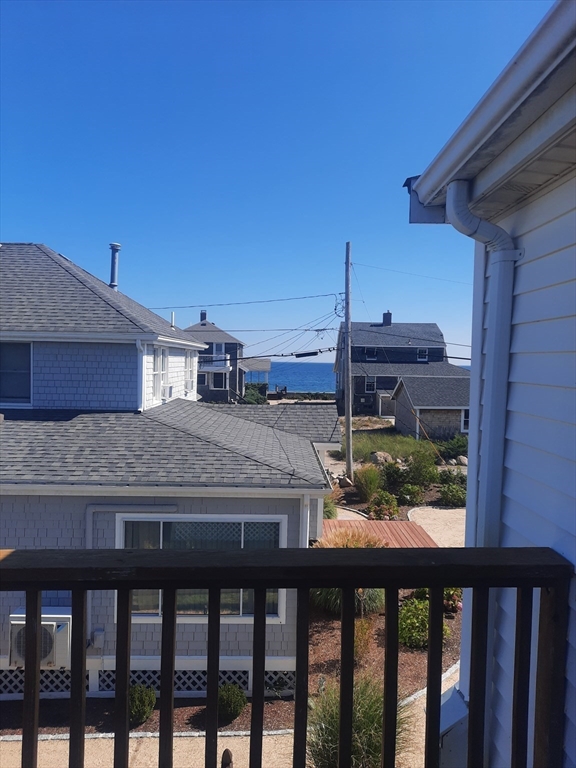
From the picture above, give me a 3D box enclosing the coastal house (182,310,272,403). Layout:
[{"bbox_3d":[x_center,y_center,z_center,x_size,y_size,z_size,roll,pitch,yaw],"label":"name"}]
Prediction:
[{"bbox_3d":[-7.000,-2.700,56.300,9.800,9.400,10.800,1,2,1],"label":"coastal house"}]

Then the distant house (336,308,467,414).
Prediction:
[{"bbox_3d":[11.600,-2.300,56.300,12.000,10.100,12.200,1,2,-1],"label":"distant house"}]

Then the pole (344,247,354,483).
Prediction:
[{"bbox_3d":[2.665,-0.973,24.000,0.290,10.350,0.290,-1,2,0],"label":"pole"}]

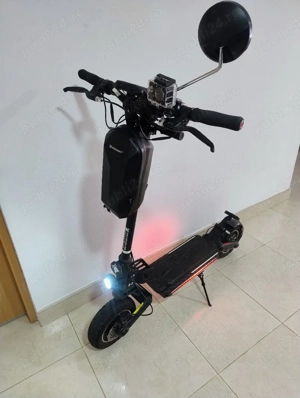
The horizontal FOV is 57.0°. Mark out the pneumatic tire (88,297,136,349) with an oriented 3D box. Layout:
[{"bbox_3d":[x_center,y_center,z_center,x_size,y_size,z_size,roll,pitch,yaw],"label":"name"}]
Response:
[{"bbox_3d":[-0.168,0.575,1.291,0.072,0.264,0.264,31,42,33],"label":"pneumatic tire"}]

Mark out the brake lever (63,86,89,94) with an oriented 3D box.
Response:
[{"bbox_3d":[-0.239,-0.350,0.890,0.110,0.024,0.035,31,42,33],"label":"brake lever"}]

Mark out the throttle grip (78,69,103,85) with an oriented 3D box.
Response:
[{"bbox_3d":[-0.202,-0.399,0.913,0.132,0.037,0.042,31,42,33],"label":"throttle grip"}]

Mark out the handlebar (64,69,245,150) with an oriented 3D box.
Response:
[{"bbox_3d":[-0.043,-0.273,0.767,0.626,0.095,0.115,31,42,33],"label":"handlebar"}]

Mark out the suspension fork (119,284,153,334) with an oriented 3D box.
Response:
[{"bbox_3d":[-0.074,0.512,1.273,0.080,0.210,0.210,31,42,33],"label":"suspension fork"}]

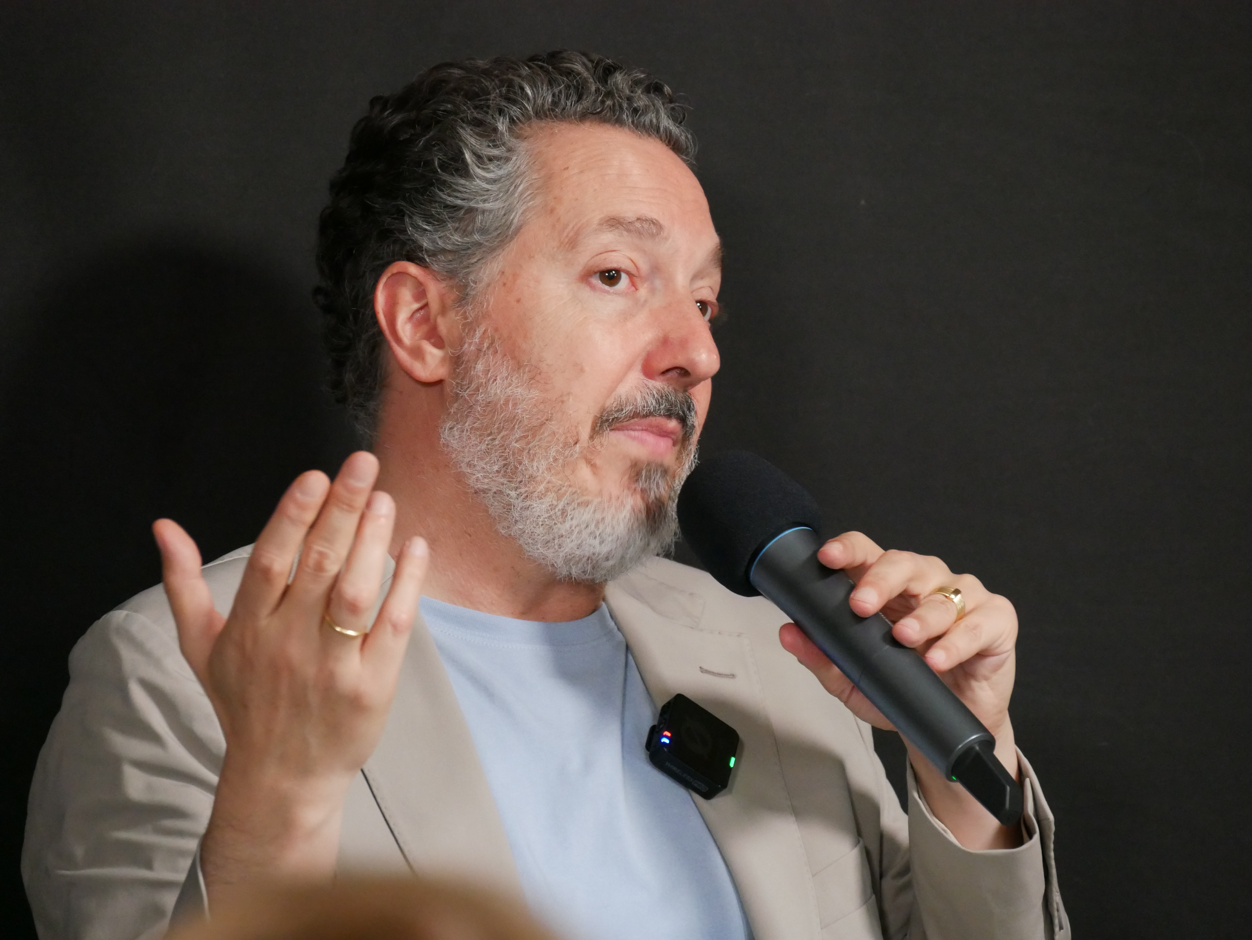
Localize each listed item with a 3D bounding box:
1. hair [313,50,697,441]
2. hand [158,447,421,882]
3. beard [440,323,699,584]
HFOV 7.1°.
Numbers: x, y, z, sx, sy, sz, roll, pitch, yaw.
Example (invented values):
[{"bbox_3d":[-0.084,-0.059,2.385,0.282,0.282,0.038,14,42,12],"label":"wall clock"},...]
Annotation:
[{"bbox_3d":[-0.059,-0.111,5.480,0.183,0.217,0.213,12,-14,-43],"label":"hair"},{"bbox_3d":[-0.172,0.104,5.200,0.141,0.230,0.088,6,12,-1],"label":"hand"},{"bbox_3d":[-0.012,-0.013,5.410,0.152,0.138,0.113,12,-14,-43],"label":"beard"}]

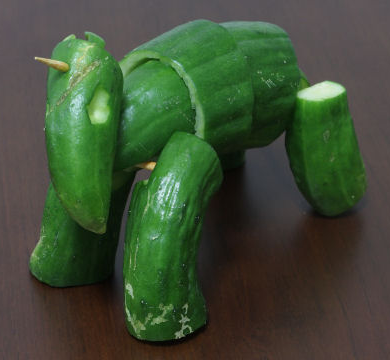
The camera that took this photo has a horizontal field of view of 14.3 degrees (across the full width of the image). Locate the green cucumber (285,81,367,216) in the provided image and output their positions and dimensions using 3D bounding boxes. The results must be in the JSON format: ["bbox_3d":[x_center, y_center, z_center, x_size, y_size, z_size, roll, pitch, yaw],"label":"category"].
[{"bbox_3d":[0.057,-0.013,0.668,0.034,0.058,0.034,-4,28,2],"label":"green cucumber"}]

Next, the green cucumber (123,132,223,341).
[{"bbox_3d":[-0.006,0.019,0.587,0.035,0.079,0.035,21,27,31],"label":"green cucumber"}]

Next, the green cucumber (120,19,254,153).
[{"bbox_3d":[-0.003,-0.033,0.623,0.053,0.053,0.042,22,35,36],"label":"green cucumber"}]

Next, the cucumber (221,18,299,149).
[{"bbox_3d":[0.024,-0.038,0.647,0.037,0.052,0.052,-20,34,-33],"label":"cucumber"}]

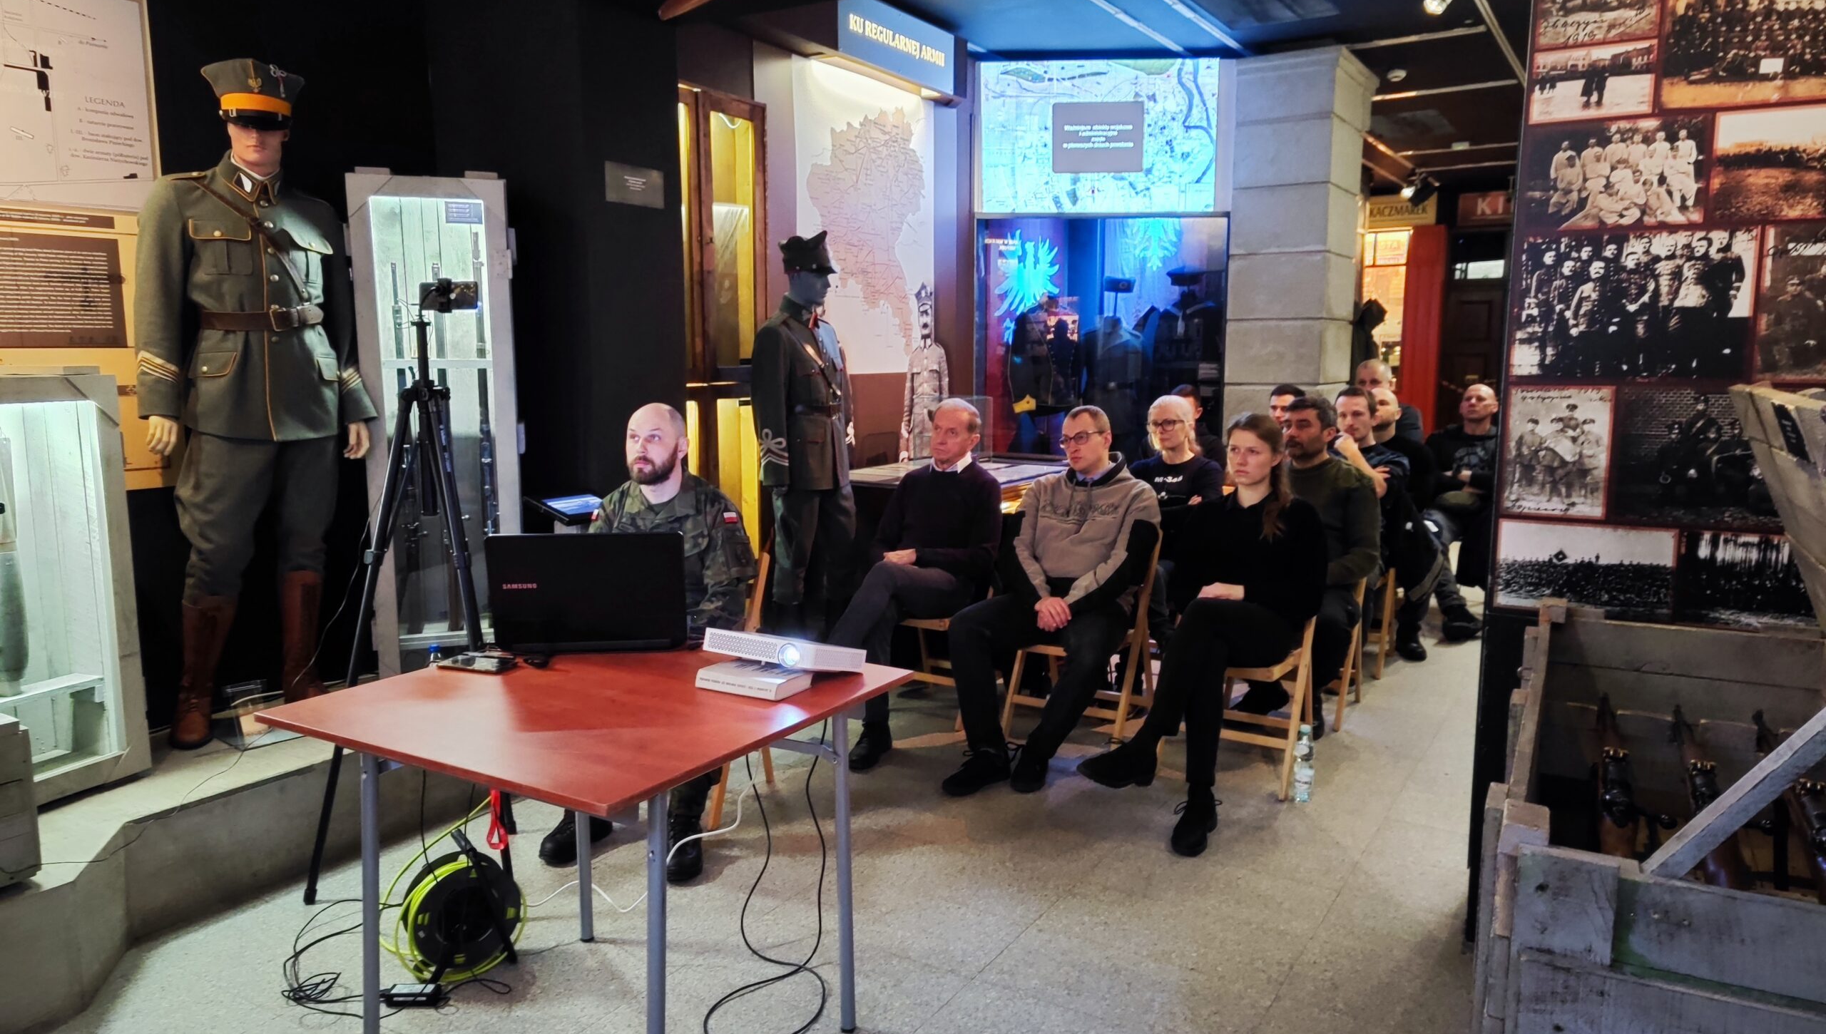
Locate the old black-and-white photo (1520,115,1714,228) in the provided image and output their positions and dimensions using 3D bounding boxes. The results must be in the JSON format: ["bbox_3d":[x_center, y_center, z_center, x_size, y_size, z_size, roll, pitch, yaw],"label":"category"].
[{"bbox_3d":[1.504,-0.734,2.606,0.340,0.218,0.012,5,9,31],"label":"old black-and-white photo"}]

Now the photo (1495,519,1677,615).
[{"bbox_3d":[1.504,0.118,2.720,0.351,0.199,0.012,5,9,31],"label":"photo"}]

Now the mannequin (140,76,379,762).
[{"bbox_3d":[-1.889,-0.331,3.513,0.380,1.903,0.640,7,11,40],"label":"mannequin"}]

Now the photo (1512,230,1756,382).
[{"bbox_3d":[1.522,-0.446,2.569,0.437,0.311,0.015,5,9,30],"label":"photo"}]

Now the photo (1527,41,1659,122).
[{"bbox_3d":[1.461,-0.932,2.606,0.231,0.150,0.012,5,9,31],"label":"photo"}]

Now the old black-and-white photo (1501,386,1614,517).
[{"bbox_3d":[1.419,-0.141,2.672,0.204,0.290,0.015,5,9,30],"label":"old black-and-white photo"}]

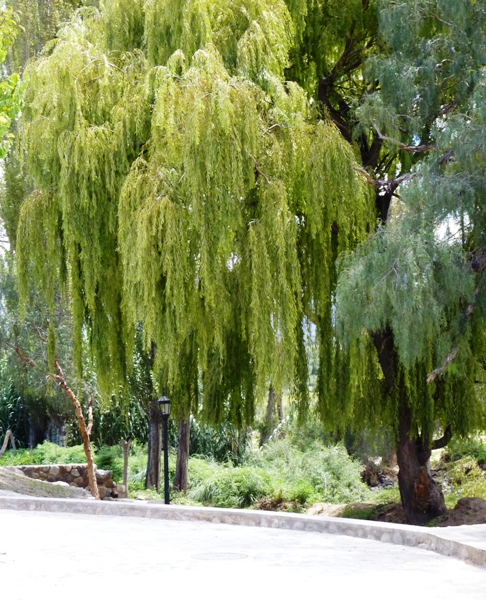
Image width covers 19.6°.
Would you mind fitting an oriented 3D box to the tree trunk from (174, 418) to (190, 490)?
[{"bbox_3d":[-1.134,2.849,26.000,0.280,1.400,0.280,-2,-5,0],"label":"tree trunk"}]

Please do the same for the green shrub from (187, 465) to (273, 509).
[{"bbox_3d":[-0.211,2.910,22.000,1.300,0.680,1.100,-2,-5,0],"label":"green shrub"}]

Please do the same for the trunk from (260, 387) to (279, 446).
[{"bbox_3d":[0.639,2.810,34.000,0.440,1.450,0.360,-2,-5,0],"label":"trunk"}]

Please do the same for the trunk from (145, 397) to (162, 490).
[{"bbox_3d":[-1.663,2.685,26.200,0.290,1.720,0.290,-2,-5,0],"label":"trunk"}]

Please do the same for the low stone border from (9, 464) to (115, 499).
[{"bbox_3d":[-3.290,3.309,25.700,1.950,0.620,0.550,-1,-5,-8],"label":"low stone border"}]

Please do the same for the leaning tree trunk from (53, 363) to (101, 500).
[{"bbox_3d":[-2.864,2.276,24.400,0.800,2.400,0.500,-2,-5,0],"label":"leaning tree trunk"}]

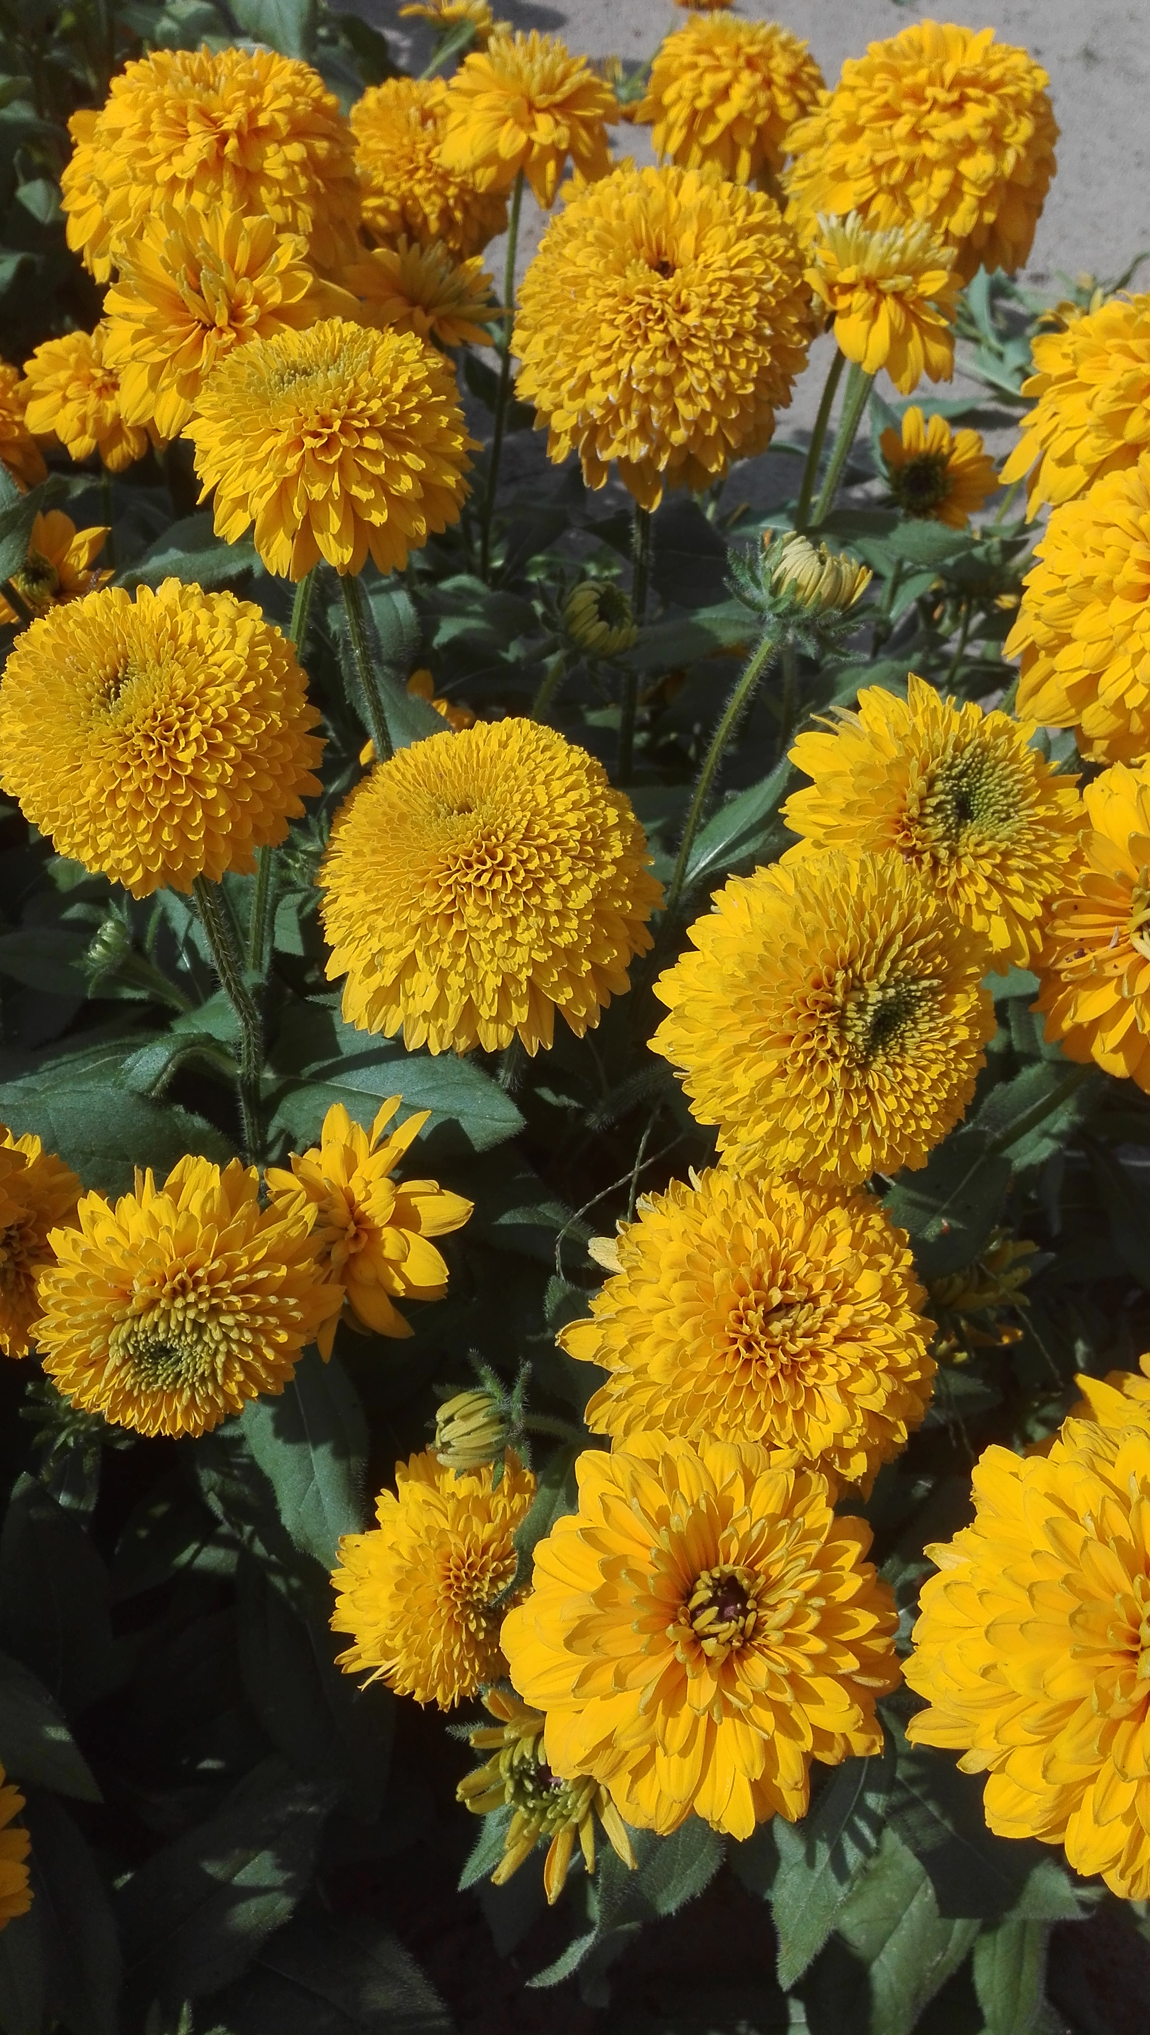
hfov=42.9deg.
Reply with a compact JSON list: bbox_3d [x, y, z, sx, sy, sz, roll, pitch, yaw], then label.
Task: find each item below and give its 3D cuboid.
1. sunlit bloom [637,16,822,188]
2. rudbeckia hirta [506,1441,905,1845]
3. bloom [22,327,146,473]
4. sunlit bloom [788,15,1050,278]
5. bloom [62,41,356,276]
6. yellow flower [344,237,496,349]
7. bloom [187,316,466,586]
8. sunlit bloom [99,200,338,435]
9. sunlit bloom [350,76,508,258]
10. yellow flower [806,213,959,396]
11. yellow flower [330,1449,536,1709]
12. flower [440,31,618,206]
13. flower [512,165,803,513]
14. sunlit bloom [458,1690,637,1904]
[{"bbox_3d":[0.066,-0.390,0.628,0.080,0.056,0.080,0,65,-5],"label":"sunlit bloom"},{"bbox_3d":[0.030,0.145,0.351,0.092,0.039,0.092,0,62,-2],"label":"rudbeckia hirta"},{"bbox_3d":[-0.172,-0.219,0.520,0.052,0.036,0.053,0,75,-6],"label":"bloom"},{"bbox_3d":[0.113,-0.281,0.475,0.084,0.066,0.080,0,67,0],"label":"sunlit bloom"},{"bbox_3d":[-0.120,-0.281,0.485,0.093,0.066,0.082,0,61,0],"label":"bloom"},{"bbox_3d":[-0.057,-0.264,0.534,0.058,0.029,0.058,0,49,-8],"label":"yellow flower"},{"bbox_3d":[-0.074,-0.172,0.445,0.085,0.066,0.082,0,57,3],"label":"bloom"},{"bbox_3d":[-0.112,-0.220,0.465,0.073,0.044,0.073,0,76,-3],"label":"sunlit bloom"},{"bbox_3d":[-0.052,-0.313,0.540,0.062,0.050,0.064,0,76,0],"label":"sunlit bloom"},{"bbox_3d":[0.082,-0.189,0.389,0.046,0.035,0.046,0,49,-8],"label":"yellow flower"},{"bbox_3d":[-0.037,0.158,0.414,0.068,0.037,0.068,0,71,-33],"label":"yellow flower"},{"bbox_3d":[-0.016,-0.312,0.510,0.062,0.045,0.060,0,56,0],"label":"flower"},{"bbox_3d":[0.024,-0.184,0.398,0.088,0.063,0.088,0,76,0],"label":"flower"},{"bbox_3d":[-0.006,0.203,0.385,0.052,0.034,0.054,0,49,-8],"label":"sunlit bloom"}]

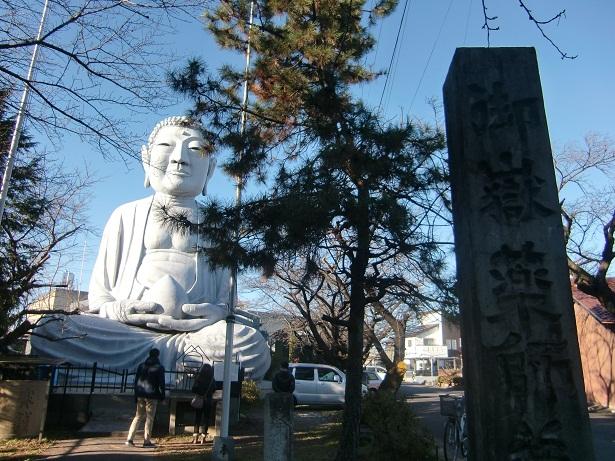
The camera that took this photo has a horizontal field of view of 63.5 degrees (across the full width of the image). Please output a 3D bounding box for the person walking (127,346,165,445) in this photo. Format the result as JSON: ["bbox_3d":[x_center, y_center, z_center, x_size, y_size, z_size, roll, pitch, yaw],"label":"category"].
[{"bbox_3d":[-2.834,2.974,8.751,0.570,1.730,0.480,2,-16,-3],"label":"person walking"}]

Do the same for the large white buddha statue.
[{"bbox_3d":[-8.520,0.402,29.158,12.700,16.500,9.500,6,-16,-17],"label":"large white buddha statue"}]

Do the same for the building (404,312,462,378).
[{"bbox_3d":[15.225,14.608,60.476,7.800,7.800,8.000,-4,-16,17],"label":"building"}]

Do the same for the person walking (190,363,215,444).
[{"bbox_3d":[-2.057,3.376,9.751,0.480,1.530,0.380,3,-16,-6],"label":"person walking"}]

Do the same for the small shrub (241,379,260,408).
[{"bbox_3d":[-2.094,5.869,17.970,0.900,1.150,0.850,1,-16,0],"label":"small shrub"}]

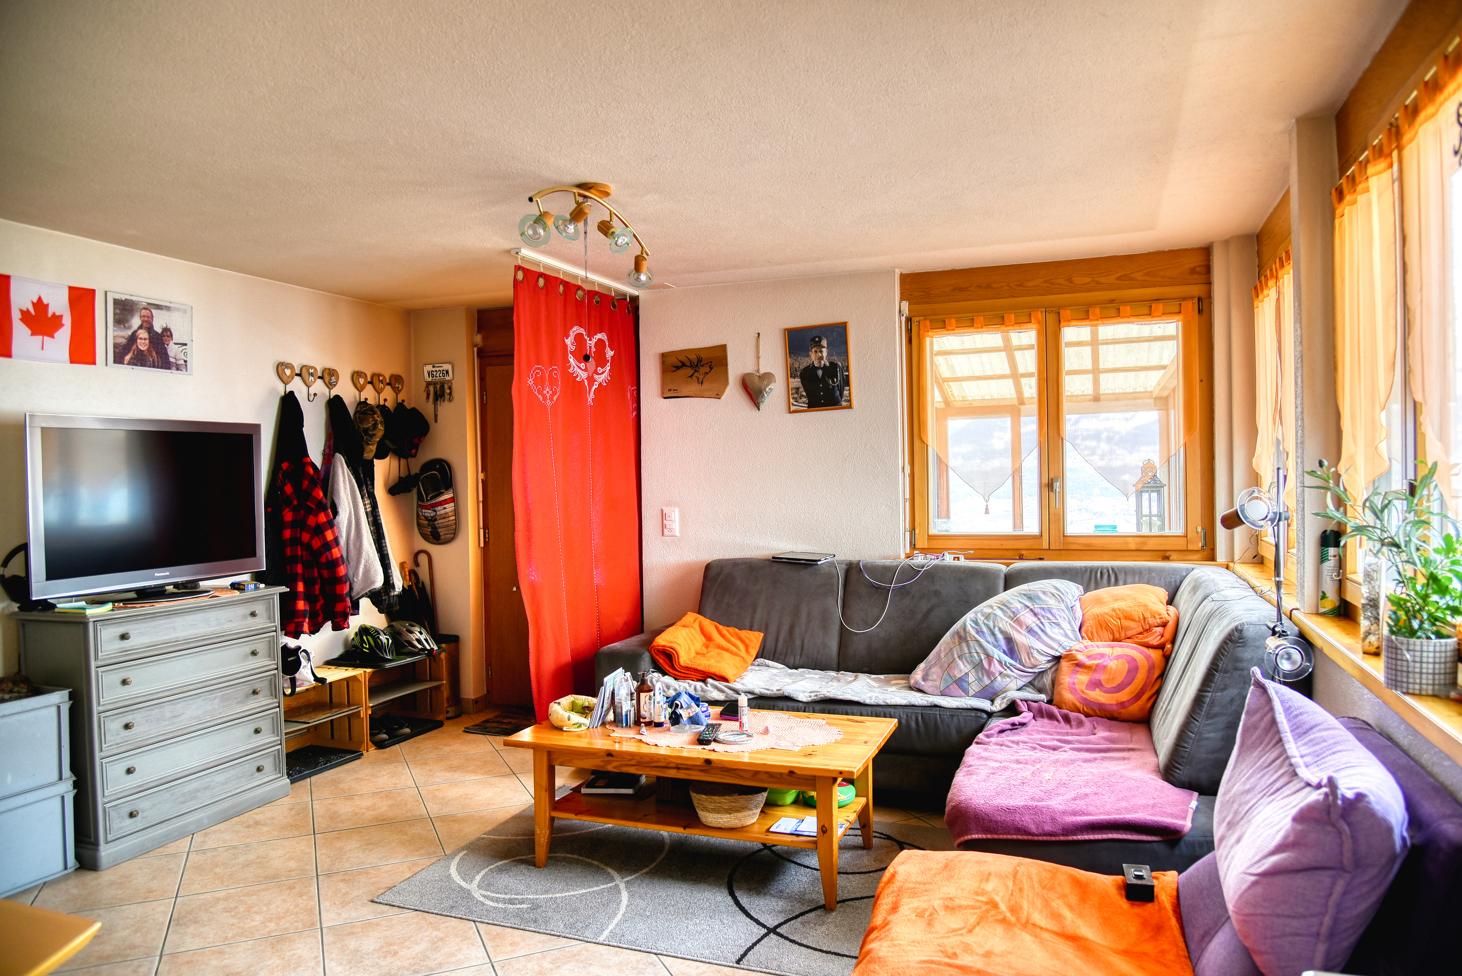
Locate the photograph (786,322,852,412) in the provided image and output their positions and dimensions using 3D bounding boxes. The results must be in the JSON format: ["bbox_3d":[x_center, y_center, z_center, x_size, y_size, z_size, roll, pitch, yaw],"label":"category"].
[{"bbox_3d":[0.440,-0.598,4.875,0.322,0.430,0.020,-3,0,19],"label":"photograph"}]

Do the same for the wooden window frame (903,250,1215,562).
[{"bbox_3d":[1.473,-0.350,4.490,1.336,1.360,0.100,-1,1,18],"label":"wooden window frame"}]

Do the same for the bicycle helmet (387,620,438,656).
[{"bbox_3d":[-1.710,0.801,5.240,0.280,0.165,0.210,14,9,34],"label":"bicycle helmet"}]

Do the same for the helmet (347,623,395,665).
[{"bbox_3d":[-1.822,0.774,4.942,0.270,0.165,0.200,0,1,42],"label":"helmet"}]

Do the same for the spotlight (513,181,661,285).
[{"bbox_3d":[-0.453,-0.867,3.275,0.200,0.275,0.840,-1,1,19],"label":"spotlight"}]

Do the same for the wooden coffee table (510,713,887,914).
[{"bbox_3d":[-0.084,1.048,3.340,1.197,0.440,0.628,-1,1,21],"label":"wooden coffee table"}]

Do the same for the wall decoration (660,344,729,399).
[{"bbox_3d":[-0.186,-0.596,5.084,0.371,0.281,0.022,-1,1,19],"label":"wall decoration"}]

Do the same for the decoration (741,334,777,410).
[{"bbox_3d":[0.133,-0.569,4.769,0.175,0.384,0.045,-1,1,18],"label":"decoration"}]

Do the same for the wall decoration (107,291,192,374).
[{"bbox_3d":[-2.364,-0.621,3.981,0.018,0.292,0.396,-1,1,19],"label":"wall decoration"}]

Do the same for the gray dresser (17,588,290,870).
[{"bbox_3d":[-2.164,0.855,3.715,0.435,0.853,0.827,-1,1,22],"label":"gray dresser"}]

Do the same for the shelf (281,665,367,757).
[{"bbox_3d":[-1.988,1.073,4.446,0.312,0.387,0.552,-1,1,22],"label":"shelf"}]

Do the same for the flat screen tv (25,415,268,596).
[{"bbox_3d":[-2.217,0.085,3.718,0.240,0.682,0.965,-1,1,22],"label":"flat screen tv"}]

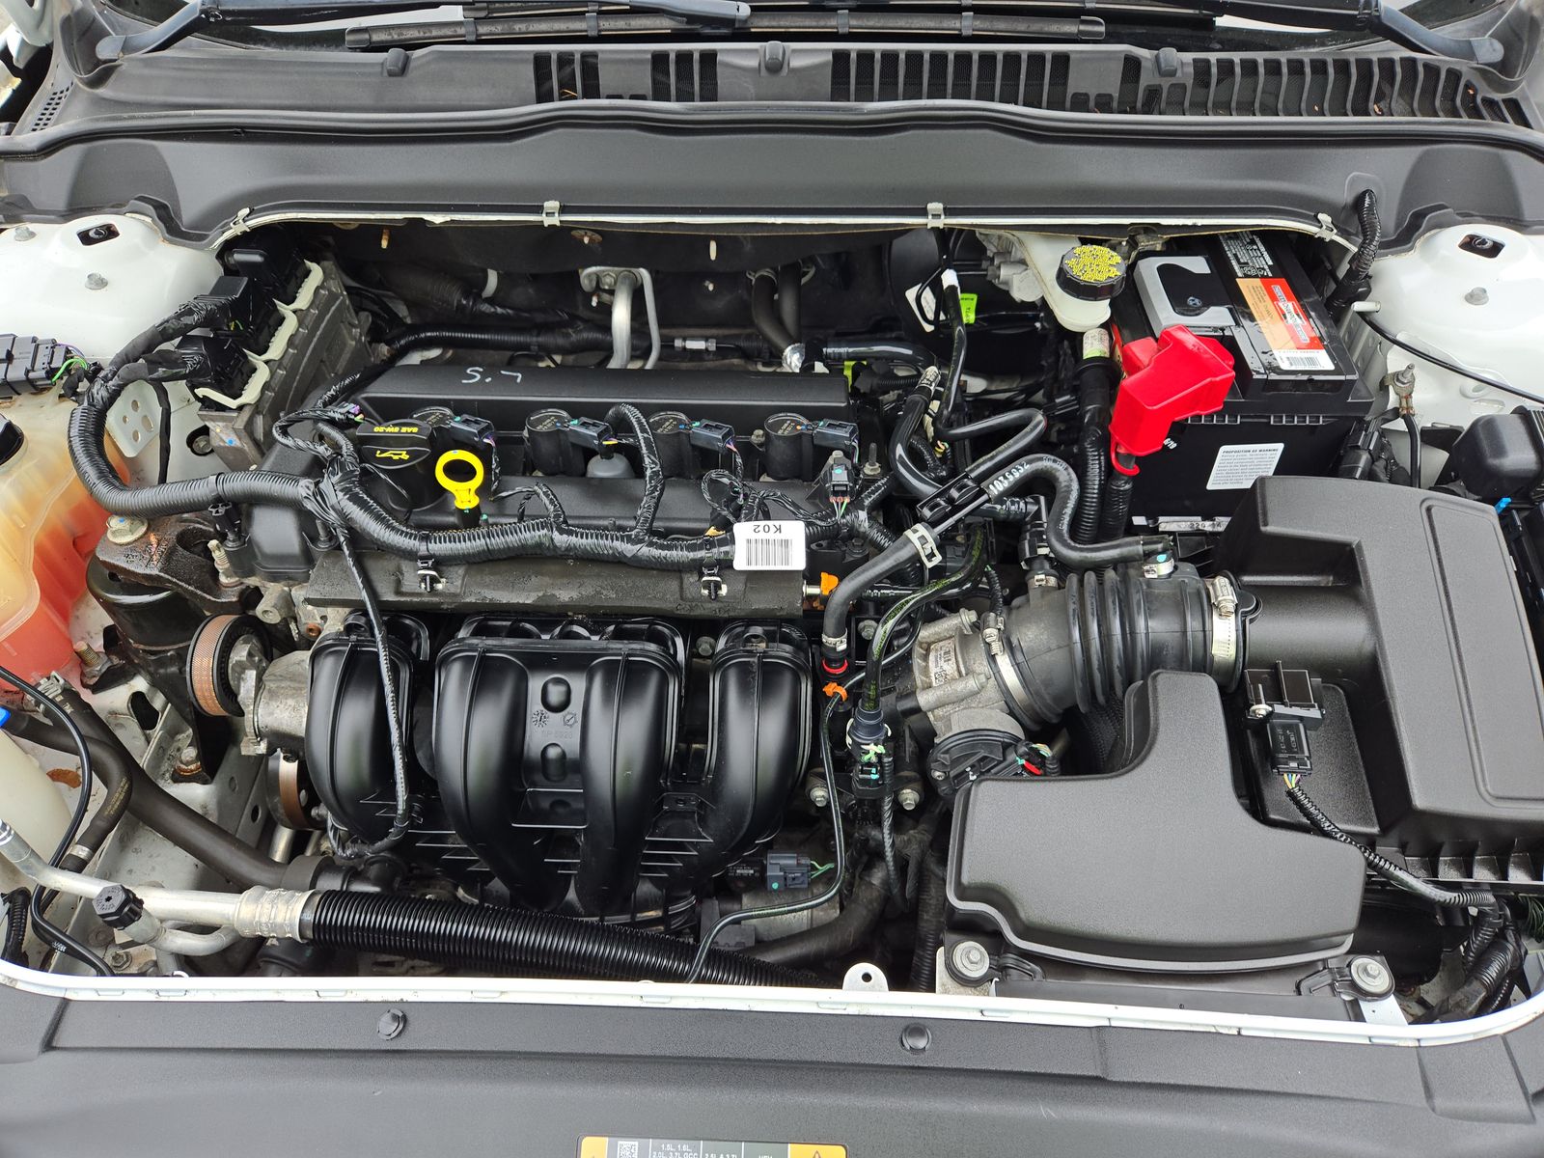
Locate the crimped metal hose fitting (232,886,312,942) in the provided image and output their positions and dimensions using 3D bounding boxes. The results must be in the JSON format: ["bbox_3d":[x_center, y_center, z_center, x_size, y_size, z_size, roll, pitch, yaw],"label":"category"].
[{"bbox_3d":[-0.309,0.208,0.635,0.041,0.031,0.031,5,46,0],"label":"crimped metal hose fitting"}]

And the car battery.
[{"bbox_3d":[0.365,-0.175,0.896,0.175,0.172,0.242,1,46,1],"label":"car battery"}]

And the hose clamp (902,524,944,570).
[{"bbox_3d":[0.111,-0.023,0.750,0.017,0.030,0.030,-30,50,0],"label":"hose clamp"}]

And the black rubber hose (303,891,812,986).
[{"bbox_3d":[-0.133,0.231,0.638,0.305,0.042,0.042,10,46,-2],"label":"black rubber hose"}]

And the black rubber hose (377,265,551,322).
[{"bbox_3d":[-0.314,-0.290,1.045,0.175,0.038,0.042,13,47,0],"label":"black rubber hose"}]

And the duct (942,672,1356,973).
[{"bbox_3d":[0.225,0.147,0.628,0.222,0.080,0.190,2,46,3],"label":"duct"}]

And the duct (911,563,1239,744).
[{"bbox_3d":[0.207,0.051,0.710,0.205,0.098,0.100,-7,46,-6],"label":"duct"}]

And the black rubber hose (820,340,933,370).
[{"bbox_3d":[0.090,-0.192,0.881,0.105,0.026,0.036,1,46,1],"label":"black rubber hose"}]

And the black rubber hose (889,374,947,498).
[{"bbox_3d":[0.116,-0.114,0.820,0.046,0.075,0.085,2,46,3],"label":"black rubber hose"}]

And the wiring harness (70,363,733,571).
[{"bbox_3d":[-0.269,-0.099,0.795,0.500,0.100,0.165,1,46,1],"label":"wiring harness"}]

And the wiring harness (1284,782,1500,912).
[{"bbox_3d":[0.345,0.153,0.575,0.125,0.056,0.044,11,47,11],"label":"wiring harness"}]

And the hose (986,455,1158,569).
[{"bbox_3d":[0.206,-0.049,0.715,0.125,0.050,0.085,1,46,1],"label":"hose"}]

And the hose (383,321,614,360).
[{"bbox_3d":[-0.251,-0.219,0.937,0.213,0.036,0.036,1,46,1],"label":"hose"}]

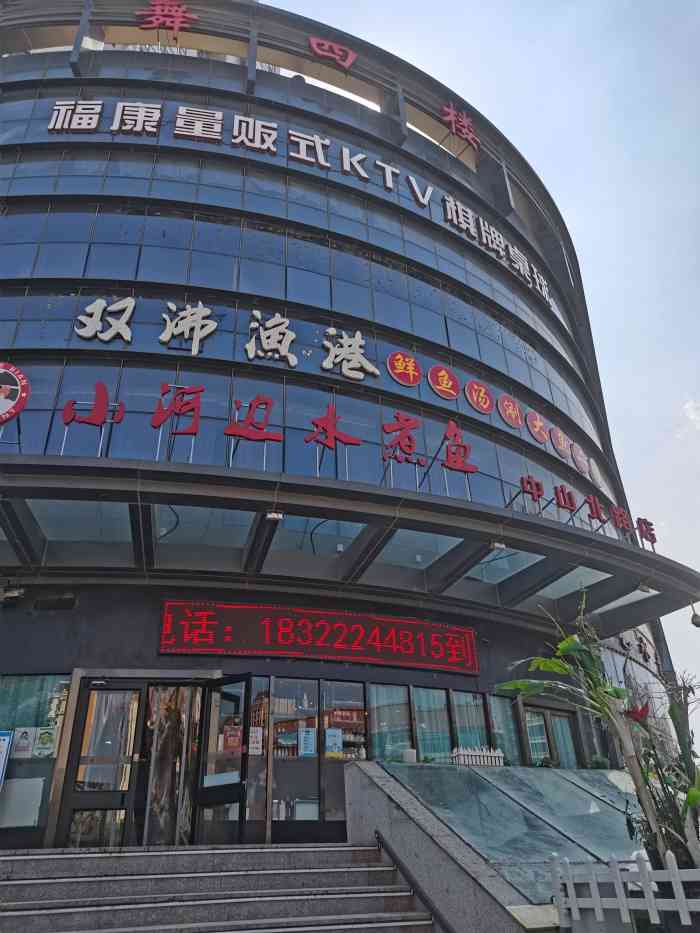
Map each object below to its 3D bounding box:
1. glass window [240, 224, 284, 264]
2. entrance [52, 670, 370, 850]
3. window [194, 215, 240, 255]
[{"bbox_3d":[-1.615,-4.193,13.161,0.869,0.973,0.080,7,-32,-15],"label":"glass window"},{"bbox_3d":[-1.756,4.101,9.941,4.300,2.300,0.450,6,-31,-14],"label":"entrance"},{"bbox_3d":[-2.457,-4.277,12.963,0.869,0.973,0.080,5,-32,-12],"label":"window"}]

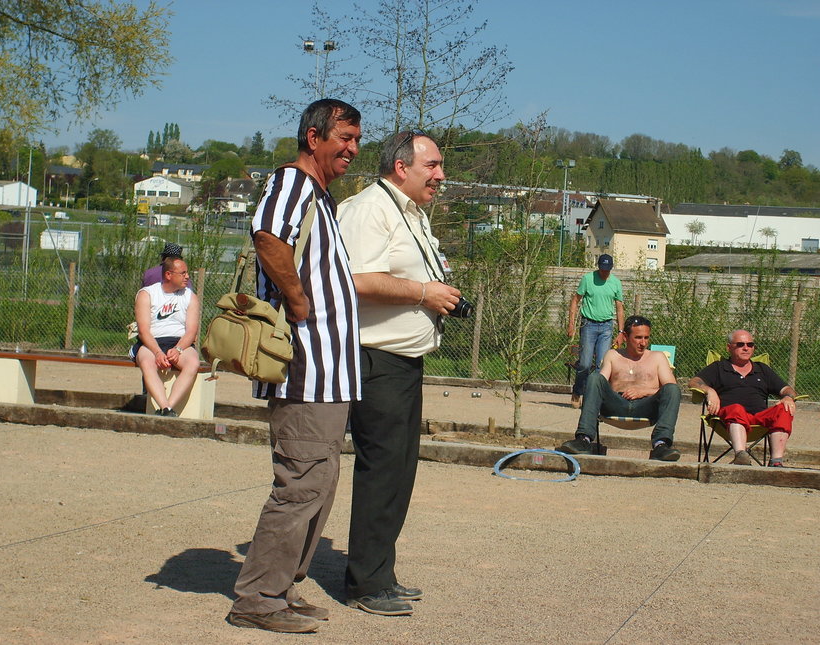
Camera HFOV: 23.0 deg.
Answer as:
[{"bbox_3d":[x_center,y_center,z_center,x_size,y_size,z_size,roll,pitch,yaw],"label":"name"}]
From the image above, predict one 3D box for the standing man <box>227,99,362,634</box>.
[{"bbox_3d":[-0.357,0.141,6.680,0.420,1.740,0.530,3,1,20],"label":"standing man"}]

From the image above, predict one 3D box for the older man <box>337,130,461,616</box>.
[{"bbox_3d":[-0.042,0.177,7.100,0.450,1.690,0.520,3,1,19],"label":"older man"}]

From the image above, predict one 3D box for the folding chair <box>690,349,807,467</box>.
[{"bbox_3d":[2.396,0.636,14.200,0.790,0.850,0.600,3,1,0],"label":"folding chair"}]

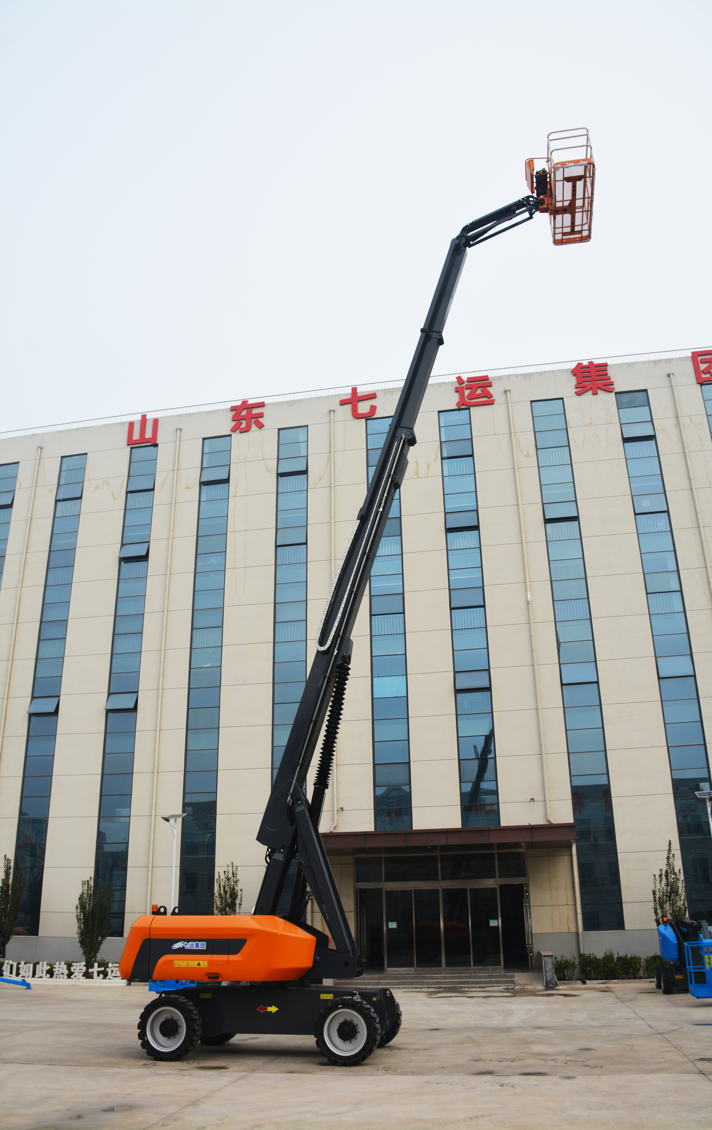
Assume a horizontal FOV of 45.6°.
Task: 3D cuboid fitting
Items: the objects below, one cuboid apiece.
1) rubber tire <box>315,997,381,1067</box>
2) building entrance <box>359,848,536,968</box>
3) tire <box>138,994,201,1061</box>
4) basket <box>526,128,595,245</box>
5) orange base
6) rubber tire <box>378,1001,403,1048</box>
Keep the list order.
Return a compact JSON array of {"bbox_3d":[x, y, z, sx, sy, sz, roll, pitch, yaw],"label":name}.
[{"bbox_3d":[-0.098,7.596,13.867,1.020,1.020,0.360,-5,-21,10],"label":"rubber tire"},{"bbox_3d":[2.984,12.153,30.030,6.150,4.100,0.400,-5,-21,10],"label":"building entrance"},{"bbox_3d":[-3.148,7.861,14.444,1.020,1.020,0.360,-5,-21,10],"label":"tire"},{"bbox_3d":[4.867,-9.046,20.467,1.500,1.250,2.450,-5,-21,10],"label":"basket"},{"bbox_3d":[-2.188,6.916,15.446,3.450,1.060,2.350,-5,-21,10],"label":"orange base"},{"bbox_3d":[0.367,8.371,15.745,1.020,1.020,0.360,-5,-21,10],"label":"rubber tire"}]

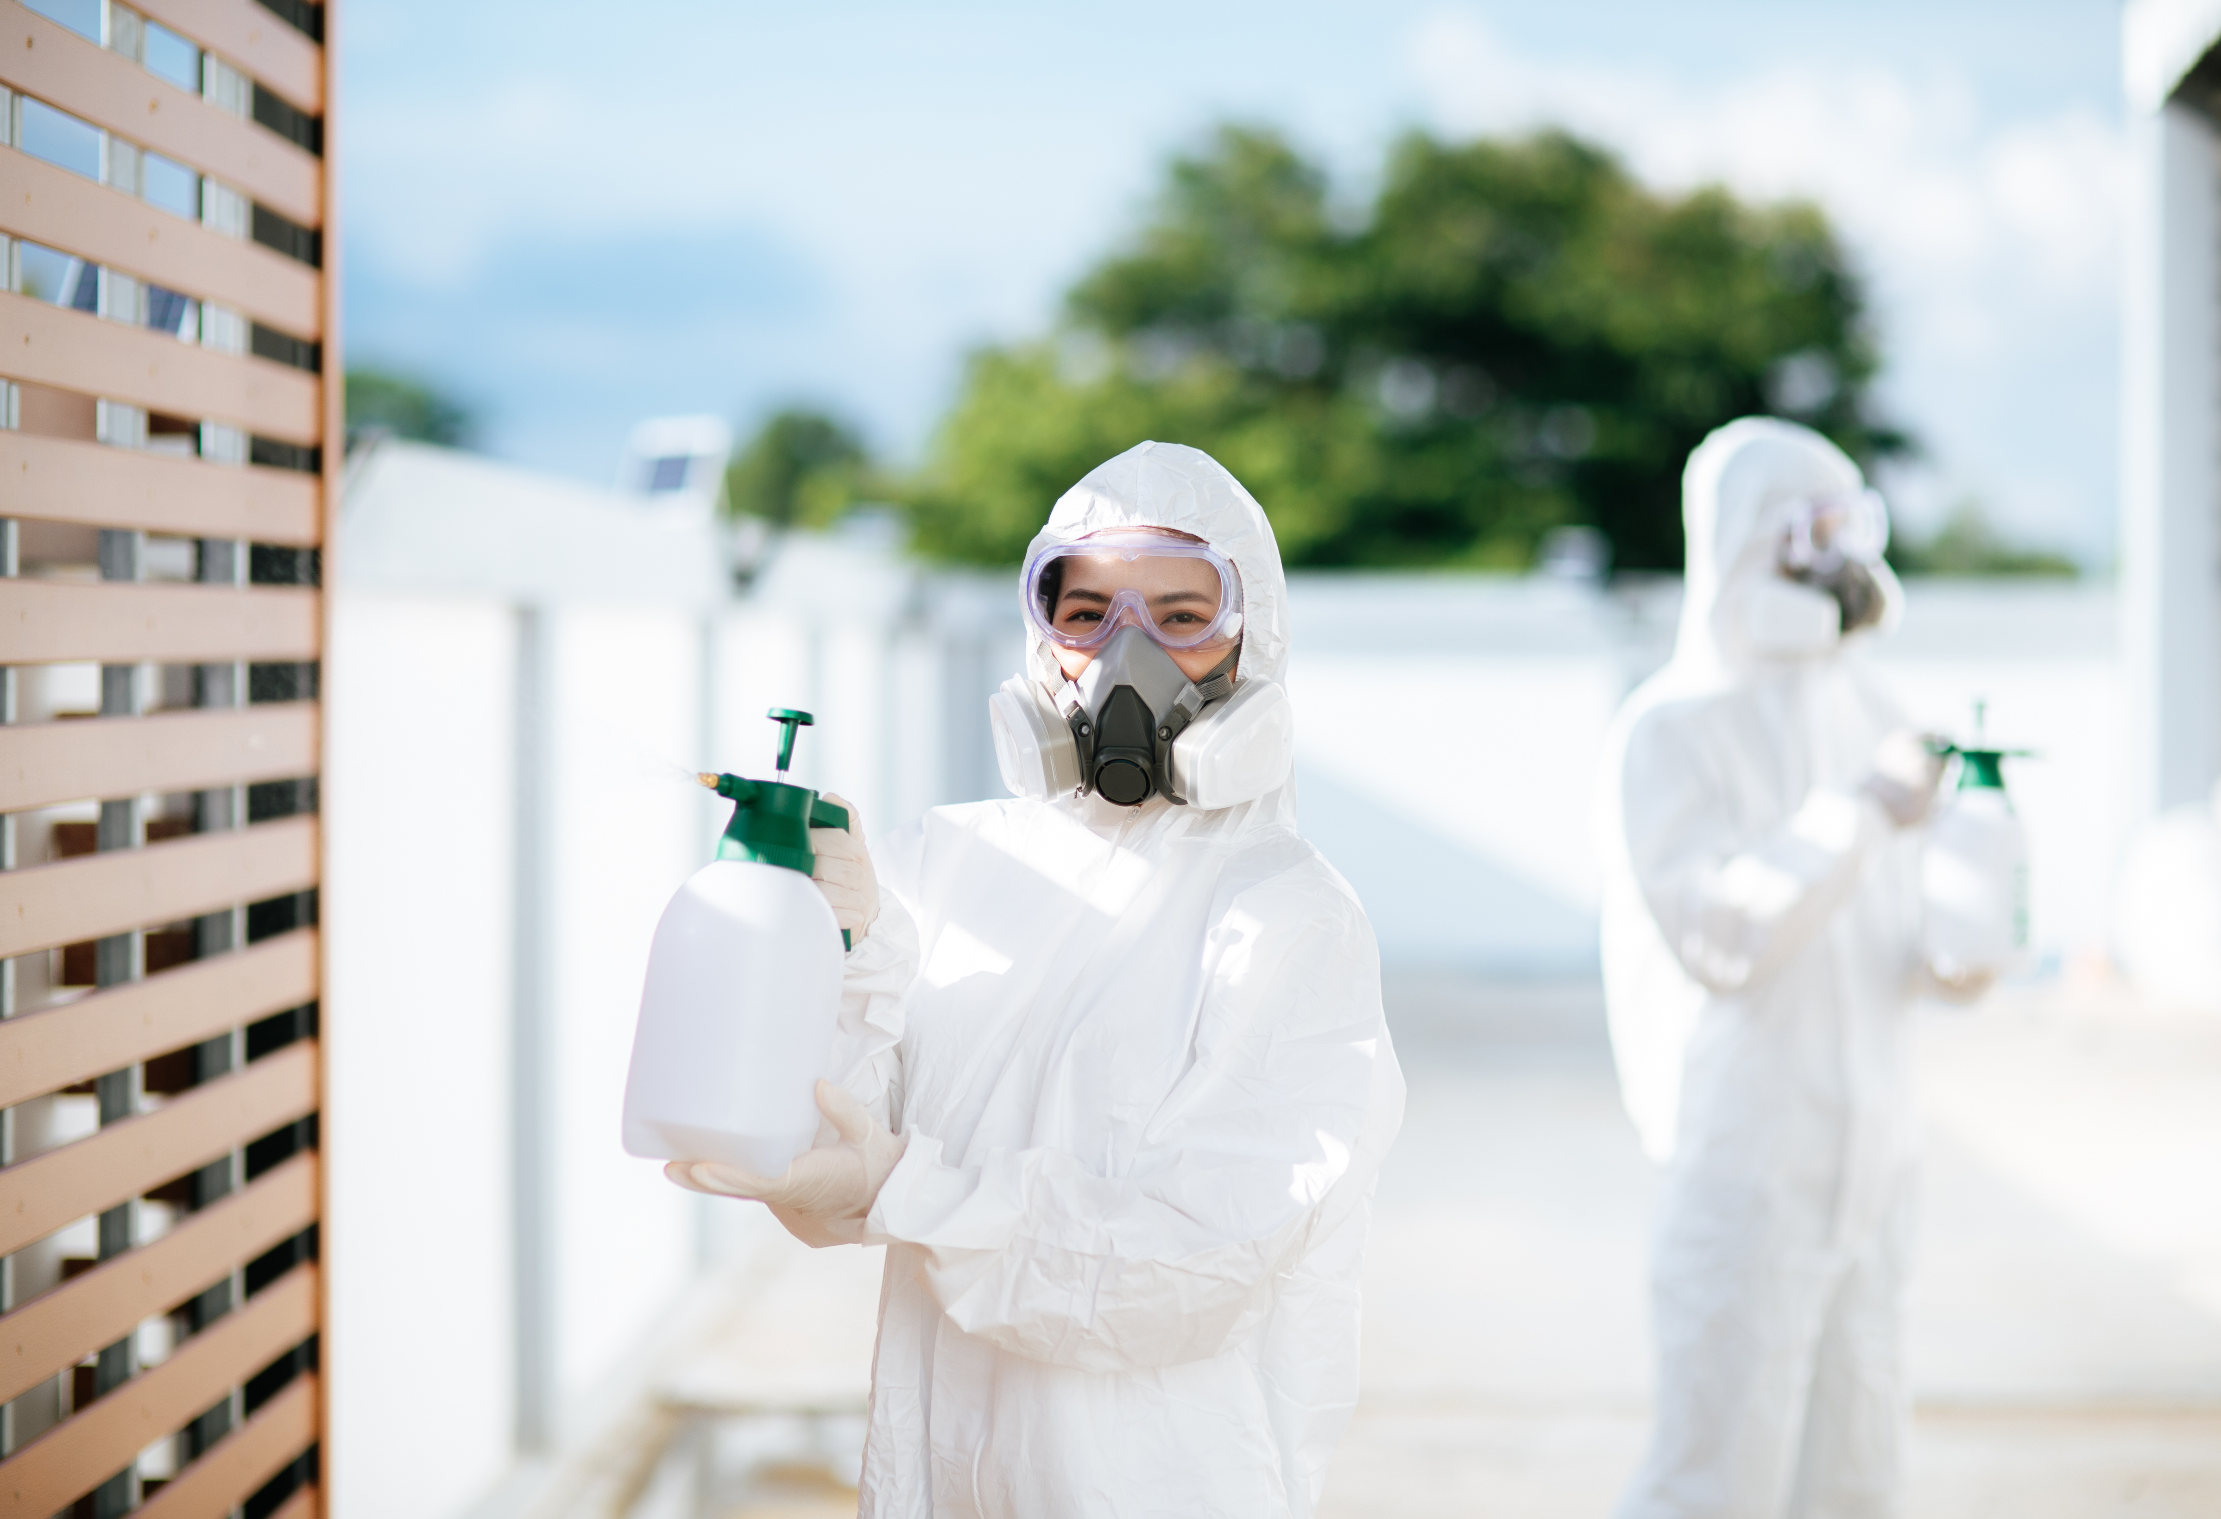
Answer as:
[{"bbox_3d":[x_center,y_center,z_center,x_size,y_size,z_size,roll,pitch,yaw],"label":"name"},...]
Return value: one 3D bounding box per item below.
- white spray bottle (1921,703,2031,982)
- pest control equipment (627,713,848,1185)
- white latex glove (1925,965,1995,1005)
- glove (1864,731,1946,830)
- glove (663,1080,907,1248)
[{"bbox_3d":[0.878,0.087,5.450,0.135,0.286,0.120,1,1,18],"label":"white spray bottle"},{"bbox_3d":[-0.221,0.104,3.322,0.138,0.285,0.124,19,-13,-42],"label":"pest control equipment"},{"bbox_3d":[0.853,0.228,5.450,0.080,0.050,0.110,0,1,-18],"label":"white latex glove"},{"bbox_3d":[0.799,0.019,5.430,0.085,0.100,0.085,1,1,18],"label":"glove"},{"bbox_3d":[-0.200,0.248,3.310,0.150,0.103,0.100,1,1,-3],"label":"glove"}]

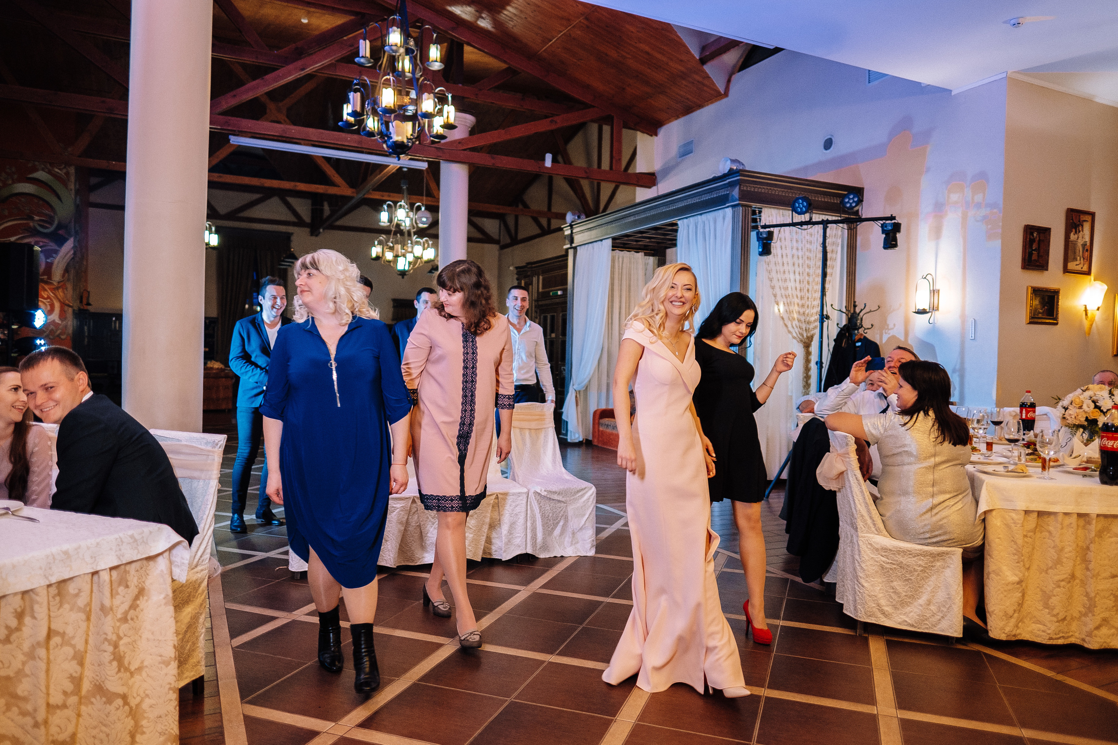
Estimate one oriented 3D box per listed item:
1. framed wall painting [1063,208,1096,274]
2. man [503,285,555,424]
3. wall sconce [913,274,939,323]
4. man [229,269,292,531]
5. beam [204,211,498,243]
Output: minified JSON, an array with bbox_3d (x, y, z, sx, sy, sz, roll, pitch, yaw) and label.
[{"bbox_3d":[5.260,-1.315,7.530,0.455,0.660,0.040,1,0,-25],"label":"framed wall painting"},{"bbox_3d":[-0.250,0.268,5.500,0.520,1.810,0.320,2,0,-3],"label":"man"},{"bbox_3d":[3.679,-0.760,7.505,0.290,0.500,0.180,1,1,-25],"label":"wall sconce"},{"bbox_3d":[-2.245,0.222,5.525,0.520,1.830,0.420,0,1,-40],"label":"man"},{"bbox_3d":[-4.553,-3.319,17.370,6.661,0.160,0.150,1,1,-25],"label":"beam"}]

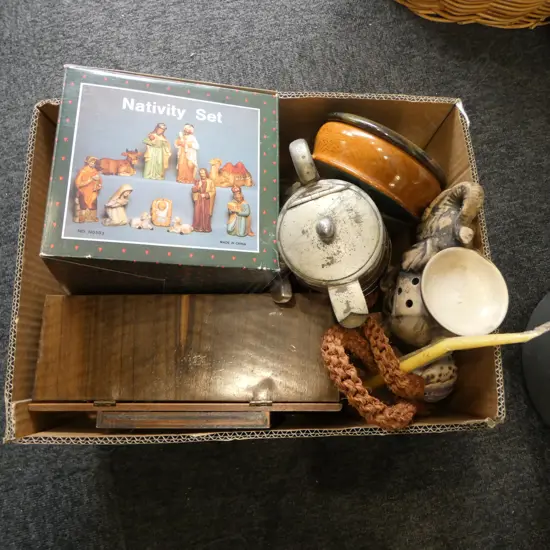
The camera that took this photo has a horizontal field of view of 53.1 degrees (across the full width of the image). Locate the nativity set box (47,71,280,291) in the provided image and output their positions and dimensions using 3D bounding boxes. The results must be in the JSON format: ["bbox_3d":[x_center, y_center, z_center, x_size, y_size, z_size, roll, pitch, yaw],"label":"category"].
[{"bbox_3d":[-0.102,-0.068,0.524,0.183,0.148,0.168,3,73,-12],"label":"nativity set box"}]

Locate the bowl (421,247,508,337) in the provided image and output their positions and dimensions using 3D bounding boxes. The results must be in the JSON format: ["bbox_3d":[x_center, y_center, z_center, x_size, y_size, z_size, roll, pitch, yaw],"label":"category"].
[{"bbox_3d":[0.157,0.019,0.472,0.077,0.033,0.077,0,74,-7],"label":"bowl"}]

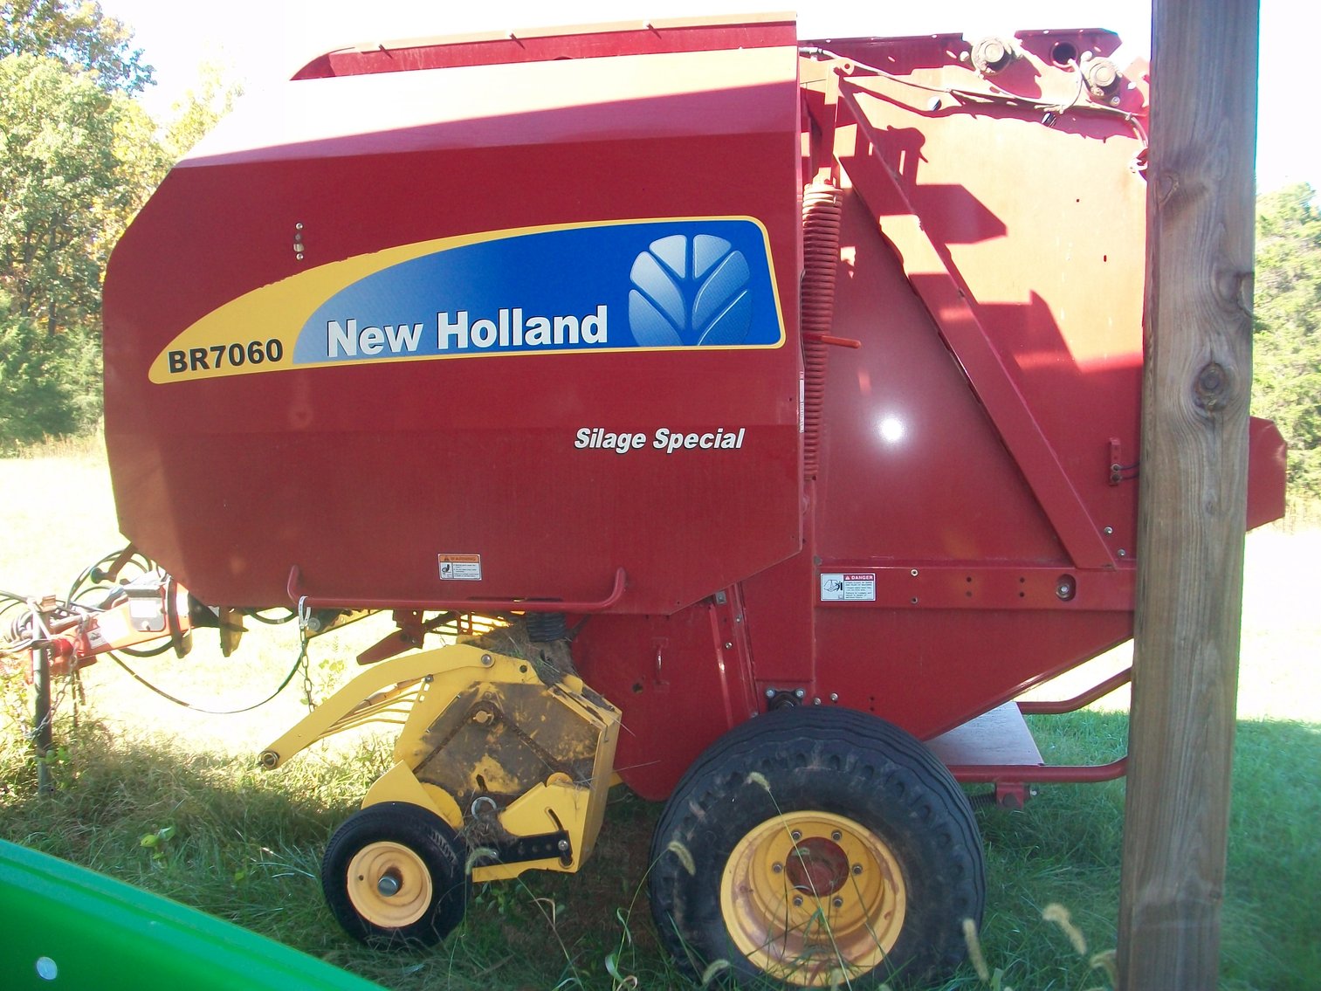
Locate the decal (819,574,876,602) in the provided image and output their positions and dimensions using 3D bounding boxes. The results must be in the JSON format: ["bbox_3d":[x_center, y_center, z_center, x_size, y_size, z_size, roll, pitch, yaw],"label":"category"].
[{"bbox_3d":[0.490,0.240,3.387,0.141,0.073,0.002,0,8,10],"label":"decal"}]

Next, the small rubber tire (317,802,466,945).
[{"bbox_3d":[-0.683,0.989,3.372,0.390,0.390,0.122,0,8,10],"label":"small rubber tire"}]

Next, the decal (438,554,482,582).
[{"bbox_3d":[-0.515,0.185,3.336,0.113,0.071,0.002,0,14,10],"label":"decal"}]

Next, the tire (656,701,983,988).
[{"bbox_3d":[0.390,0.940,3.228,0.819,0.819,0.345,0,8,10],"label":"tire"}]

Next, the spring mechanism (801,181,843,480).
[{"bbox_3d":[0.373,-0.396,3.214,0.097,0.733,0.097,5,9,9],"label":"spring mechanism"}]

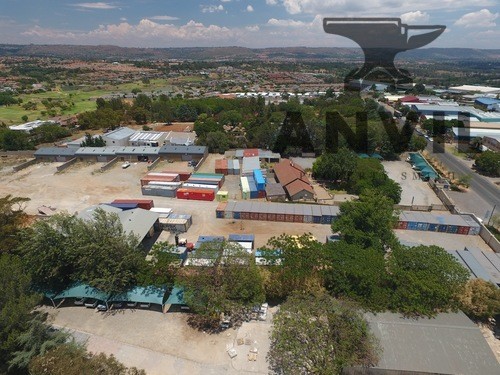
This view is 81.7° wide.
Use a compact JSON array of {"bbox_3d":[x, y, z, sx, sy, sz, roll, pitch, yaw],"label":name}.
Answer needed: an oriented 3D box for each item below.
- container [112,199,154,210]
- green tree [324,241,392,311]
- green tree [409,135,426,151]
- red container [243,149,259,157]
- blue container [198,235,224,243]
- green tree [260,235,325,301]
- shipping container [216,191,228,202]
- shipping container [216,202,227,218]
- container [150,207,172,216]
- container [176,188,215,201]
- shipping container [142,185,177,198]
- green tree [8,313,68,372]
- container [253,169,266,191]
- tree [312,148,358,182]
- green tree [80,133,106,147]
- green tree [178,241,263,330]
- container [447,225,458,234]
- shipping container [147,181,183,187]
[{"bbox_3d":[-36.500,5.600,90.500,12.190,2.590,2.440,1,24,3],"label":"container"},{"bbox_3d":[20.740,16.820,55.230,12.600,10.200,12.600,-1,25,0],"label":"green tree"},{"bbox_3d":[81.050,-21.130,139.690,7.800,8.700,7.600,0,24,0],"label":"green tree"},{"bbox_3d":[0.560,-15.050,132.470,6.200,3.000,10.500,0,25,2],"label":"red container"},{"bbox_3d":[-9.400,13.800,70.600,6.060,2.600,2.440,1,24,3],"label":"blue container"},{"bbox_3d":[8.500,15.800,57.300,11.600,11.000,11.400,0,25,0],"label":"green tree"},{"bbox_3d":[-9.010,2.800,95.370,3.200,2.500,2.440,1,25,5],"label":"shipping container"},{"bbox_3d":[-8.430,6.713,87.151,2.440,2.590,6.060,3,26,5],"label":"shipping container"},{"bbox_3d":[-25.820,7.800,84.240,6.060,2.590,2.440,0,25,3],"label":"container"},{"bbox_3d":[-17.800,2.300,96.900,12.190,2.620,2.440,3,24,8],"label":"container"},{"bbox_3d":[-30.408,1.341,98.326,12.100,2.600,2.440,3,26,6],"label":"shipping container"},{"bbox_3d":[-31.600,23.300,43.800,7.600,8.800,7.600,0,25,0],"label":"green tree"},{"bbox_3d":[3.180,-2.940,100.460,2.440,2.590,12.190,-3,25,-5],"label":"container"},{"bbox_3d":[30.800,-7.580,104.870,16.000,12.600,15.500,0,24,0],"label":"tree"},{"bbox_3d":[-76.900,-22.800,142.000,11.300,8.300,8.500,0,25,0],"label":"green tree"},{"bbox_3d":[-5.200,17.000,53.300,14.000,12.300,13.500,0,25,0],"label":"green tree"},{"bbox_3d":[55.746,9.997,80.811,2.440,2.600,6.060,4,25,9],"label":"container"},{"bbox_3d":[-30.370,-0.380,103.690,12.190,2.590,2.440,3,25,8],"label":"shipping container"}]

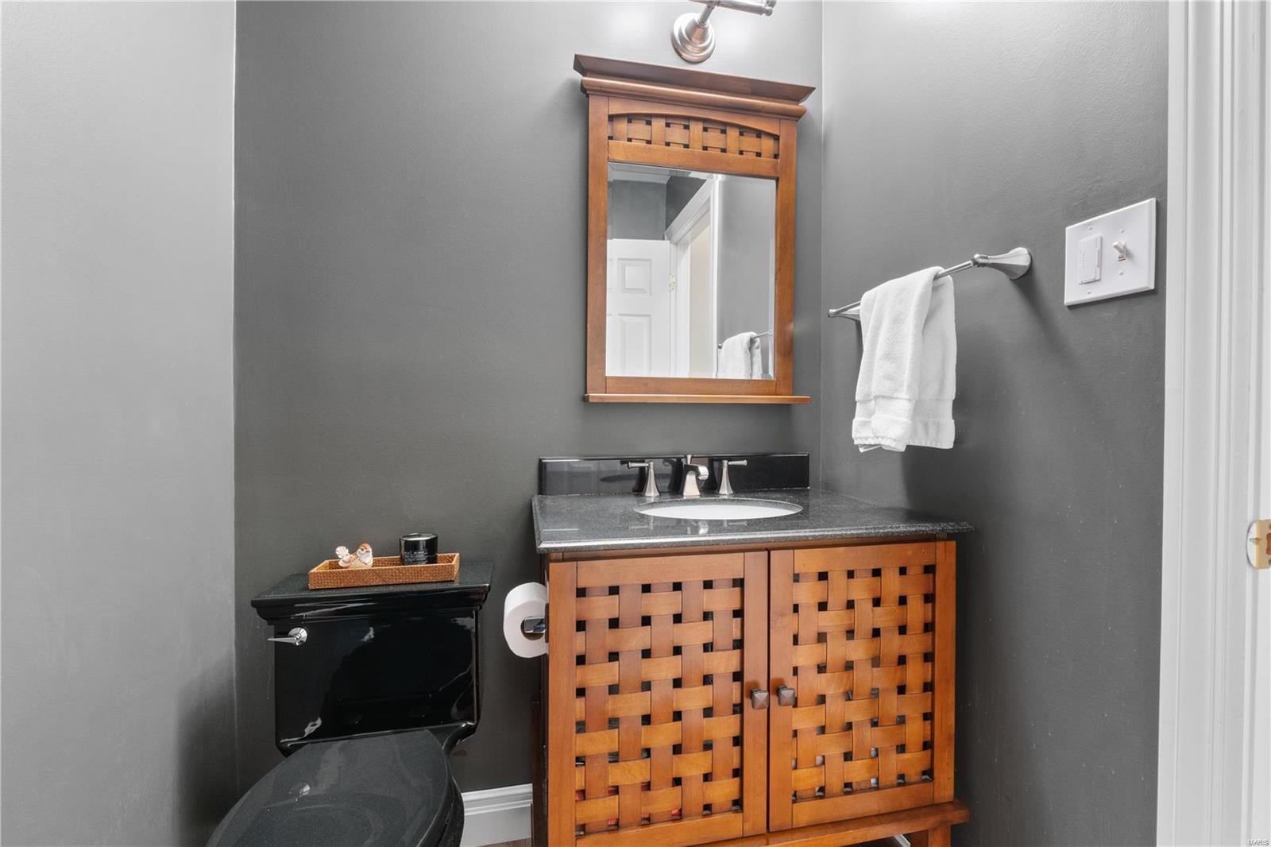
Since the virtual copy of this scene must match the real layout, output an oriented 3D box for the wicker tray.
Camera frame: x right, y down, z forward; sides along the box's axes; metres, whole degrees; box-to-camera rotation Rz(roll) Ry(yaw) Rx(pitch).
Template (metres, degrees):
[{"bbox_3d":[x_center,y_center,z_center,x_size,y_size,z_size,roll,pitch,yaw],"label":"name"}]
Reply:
[{"bbox_3d":[-0.552,0.331,1.192,0.294,0.038,0.097,0,1,-12],"label":"wicker tray"}]

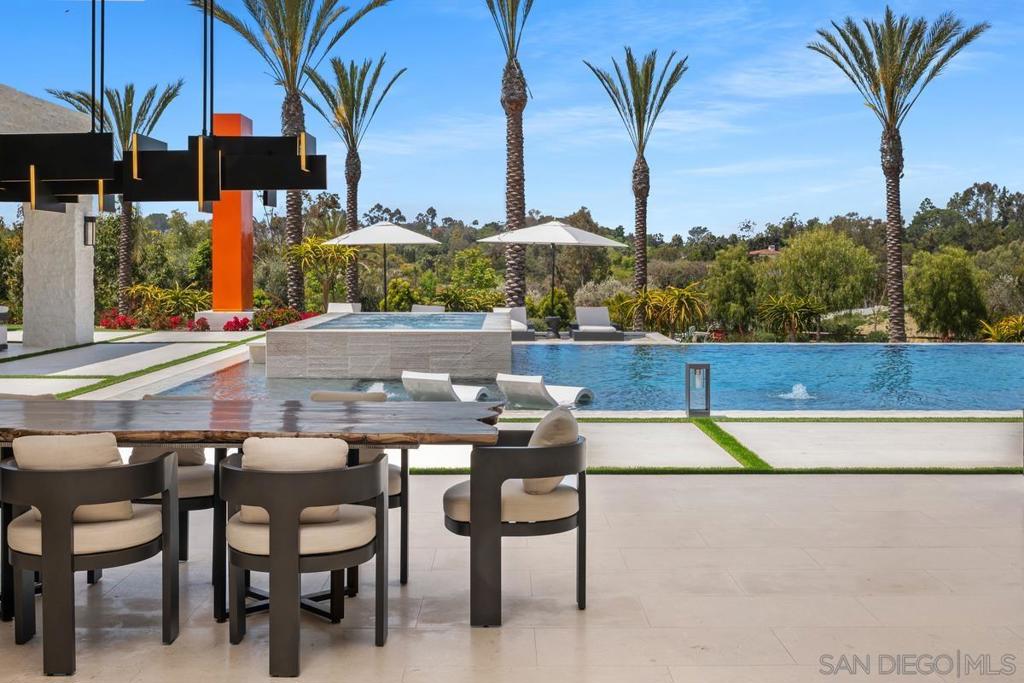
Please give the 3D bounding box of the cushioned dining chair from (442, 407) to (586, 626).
[{"bbox_3d":[0.013,0.704,4.956,0.605,0.845,0.605,0,4,0],"label":"cushioned dining chair"}]

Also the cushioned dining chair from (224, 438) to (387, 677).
[{"bbox_3d":[-0.775,0.750,4.396,0.605,0.830,0.605,0,4,3],"label":"cushioned dining chair"}]

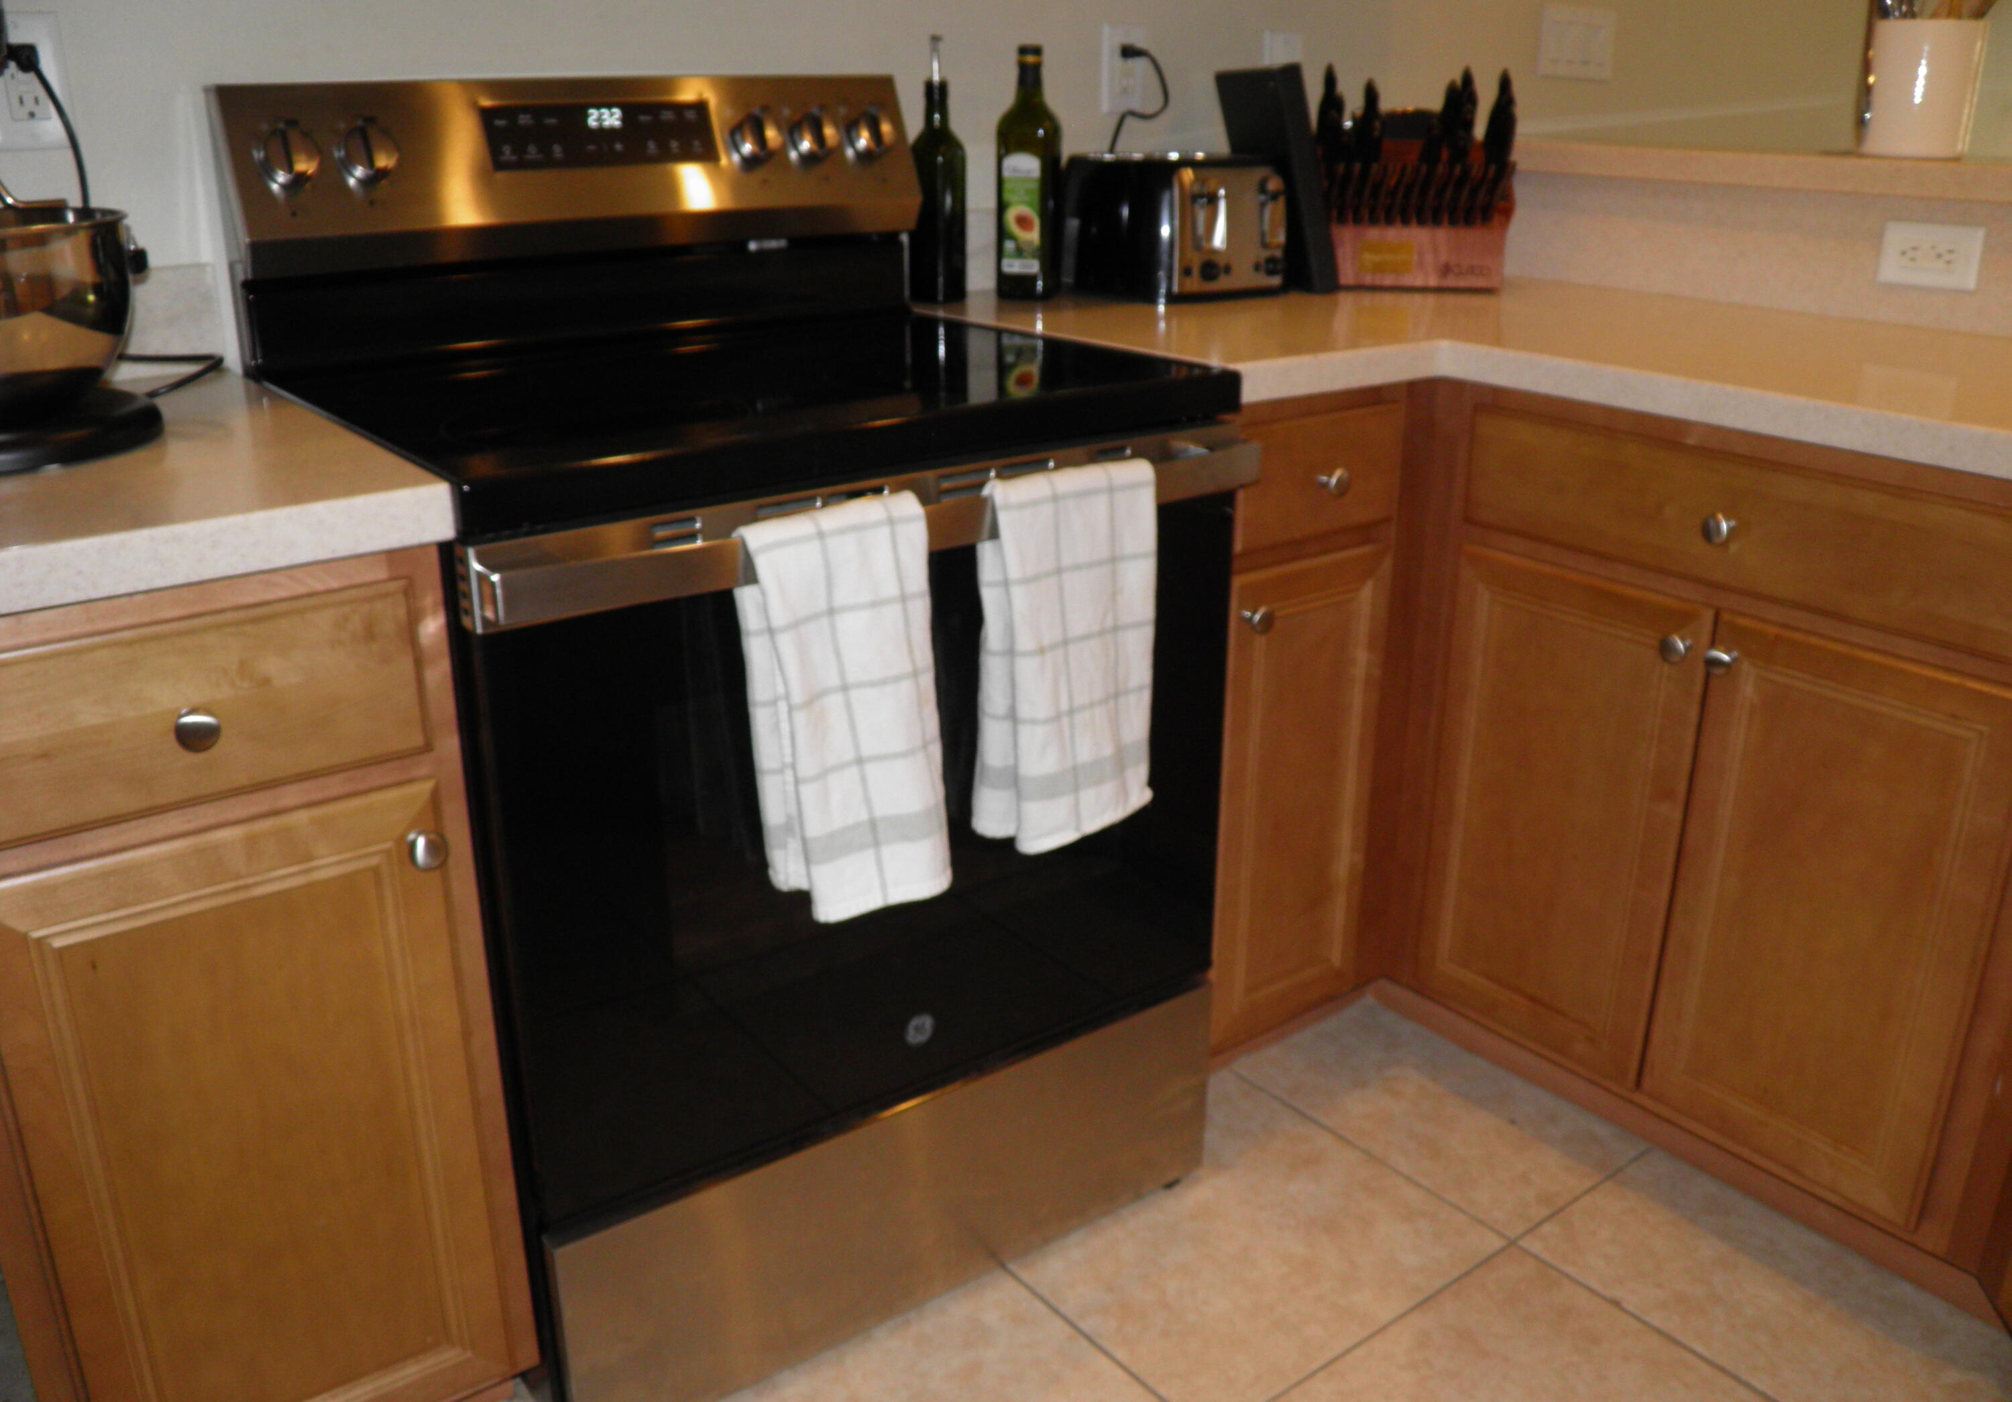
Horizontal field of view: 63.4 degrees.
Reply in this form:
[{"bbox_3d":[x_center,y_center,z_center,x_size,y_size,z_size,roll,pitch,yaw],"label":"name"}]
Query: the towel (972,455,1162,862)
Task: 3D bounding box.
[{"bbox_3d":[0.055,-0.043,1.468,0.176,0.337,0.054,-15,25,-34],"label":"towel"}]

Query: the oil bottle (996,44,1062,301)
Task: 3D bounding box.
[{"bbox_3d":[0.028,-0.670,2.066,0.082,0.305,0.082,-15,25,-34],"label":"oil bottle"}]

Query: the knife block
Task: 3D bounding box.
[{"bbox_3d":[0.565,-0.672,2.252,0.227,0.175,0.190,3,21,8],"label":"knife block"}]

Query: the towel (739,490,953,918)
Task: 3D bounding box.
[{"bbox_3d":[-0.126,0.007,1.343,0.169,0.339,0.054,-15,25,-34],"label":"towel"}]

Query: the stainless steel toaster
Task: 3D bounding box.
[{"bbox_3d":[0.219,-0.635,2.152,0.260,0.176,0.240,-15,25,-34],"label":"stainless steel toaster"}]

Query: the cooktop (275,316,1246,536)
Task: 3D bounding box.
[{"bbox_3d":[-0.247,-0.297,1.578,0.756,0.044,0.565,-15,25,-34],"label":"cooktop"}]

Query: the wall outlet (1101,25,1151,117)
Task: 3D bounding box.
[{"bbox_3d":[0.163,-0.860,2.216,0.072,0.114,0.012,-15,25,-34],"label":"wall outlet"}]

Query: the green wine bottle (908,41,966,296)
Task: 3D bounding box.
[{"bbox_3d":[-0.088,-0.665,2.042,0.070,0.315,0.070,0,21,0],"label":"green wine bottle"}]

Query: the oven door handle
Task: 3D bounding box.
[{"bbox_3d":[-0.070,-0.155,1.352,0.744,0.052,0.060,-15,25,-34],"label":"oven door handle"}]

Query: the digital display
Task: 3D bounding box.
[{"bbox_3d":[-0.421,-0.595,1.714,0.255,0.067,0.010,-15,0,-34],"label":"digital display"}]

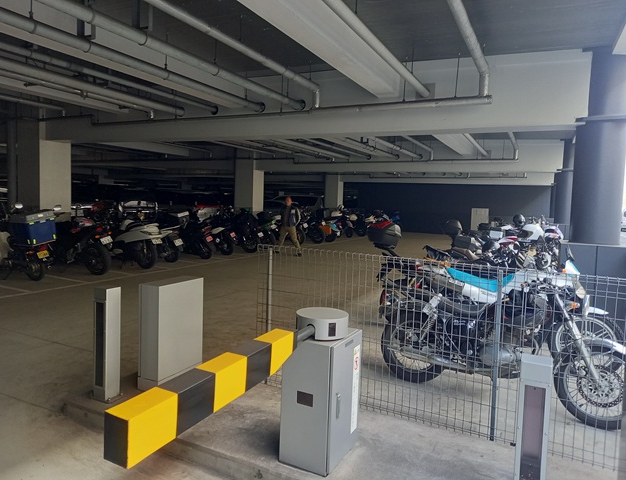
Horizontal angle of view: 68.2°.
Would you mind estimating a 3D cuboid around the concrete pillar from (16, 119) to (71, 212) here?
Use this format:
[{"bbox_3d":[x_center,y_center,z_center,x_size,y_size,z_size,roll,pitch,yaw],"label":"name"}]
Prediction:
[{"bbox_3d":[-6.412,-1.227,11.017,0.861,3.277,0.787,4,5,26],"label":"concrete pillar"}]

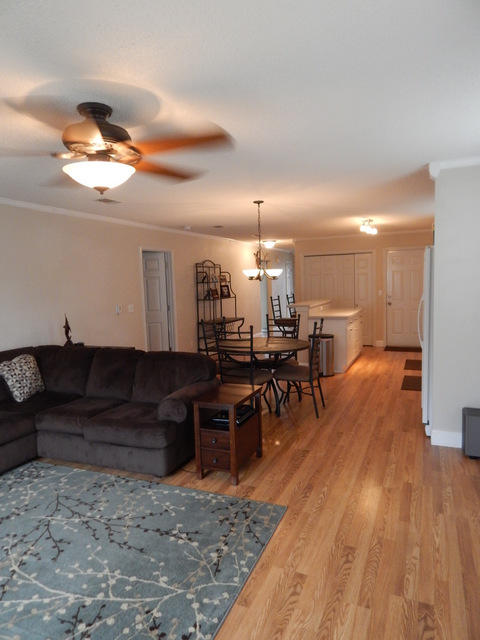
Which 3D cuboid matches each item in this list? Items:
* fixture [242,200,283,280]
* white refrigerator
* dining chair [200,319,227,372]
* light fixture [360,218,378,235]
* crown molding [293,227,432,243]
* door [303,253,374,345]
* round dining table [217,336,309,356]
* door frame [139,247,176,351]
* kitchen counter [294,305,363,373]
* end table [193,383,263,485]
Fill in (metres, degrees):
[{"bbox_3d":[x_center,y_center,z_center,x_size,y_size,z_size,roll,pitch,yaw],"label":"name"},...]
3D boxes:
[{"bbox_3d":[0.223,-0.904,4.712,0.520,0.900,0.520,-2,6,0],"label":"fixture"},{"bbox_3d":[2.203,0.190,4.072,0.800,1.780,0.880,0,6,24],"label":"white refrigerator"},{"bbox_3d":[-0.143,0.512,5.322,0.540,1.060,0.450,3,8,42],"label":"dining chair"},{"bbox_3d":[2.114,-1.514,6.678,0.320,0.220,0.380,0,6,24],"label":"light fixture"},{"bbox_3d":[2.549,-1.806,8.688,2.950,0.100,0.080,0,6,24],"label":"crown molding"},{"bbox_3d":[2.181,-0.453,9.075,1.520,2.030,0.070,1,6,25],"label":"door"},{"bbox_3d":[0.300,0.674,5.042,1.100,0.760,1.100,-2,6,0],"label":"round dining table"},{"bbox_3d":[-1.292,-0.082,6.513,0.130,2.090,0.920,0,6,24],"label":"door frame"},{"bbox_3d":[1.619,0.227,7.406,1.020,1.070,1.820,0,6,24],"label":"kitchen counter"},{"bbox_3d":[-0.080,0.922,3.384,0.370,0.630,0.570,0,6,24],"label":"end table"}]

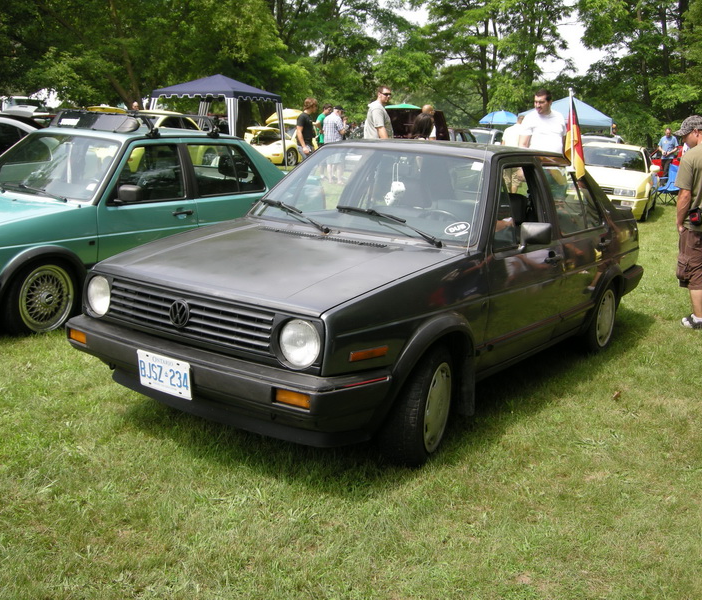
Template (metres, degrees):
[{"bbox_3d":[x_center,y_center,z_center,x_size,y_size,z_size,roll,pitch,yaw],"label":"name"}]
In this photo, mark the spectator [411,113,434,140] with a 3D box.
[{"bbox_3d":[1.012,-1.903,12.158,0.460,1.620,0.360,6,12,19],"label":"spectator"}]

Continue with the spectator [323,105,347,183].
[{"bbox_3d":[-0.370,-3.603,19.271,0.520,1.750,0.420,12,15,41],"label":"spectator"}]

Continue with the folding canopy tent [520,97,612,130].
[{"bbox_3d":[7.331,-5.761,28.742,3.050,2.660,3.050,5,13,13],"label":"folding canopy tent"}]

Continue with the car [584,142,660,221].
[{"bbox_3d":[4.700,-2.200,15.200,1.680,1.310,4.050,7,13,22],"label":"car"}]

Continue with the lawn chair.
[{"bbox_3d":[7.053,-2.561,18.388,0.620,0.900,0.820,-8,15,-41],"label":"lawn chair"}]

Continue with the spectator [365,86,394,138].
[{"bbox_3d":[0.362,-2.103,11.880,0.400,1.850,0.550,4,11,6],"label":"spectator"}]

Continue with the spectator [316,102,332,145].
[{"bbox_3d":[-0.622,-3.747,20.067,0.380,1.780,0.520,9,14,29],"label":"spectator"}]

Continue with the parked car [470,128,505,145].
[{"bbox_3d":[5.316,-5.970,32.749,1.760,1.530,4.400,8,13,27],"label":"parked car"}]

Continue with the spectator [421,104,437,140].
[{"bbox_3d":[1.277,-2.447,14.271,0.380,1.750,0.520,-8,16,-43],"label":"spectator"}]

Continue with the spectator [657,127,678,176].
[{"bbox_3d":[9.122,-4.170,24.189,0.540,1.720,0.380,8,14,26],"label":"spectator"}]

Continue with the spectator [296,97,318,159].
[{"bbox_3d":[-0.792,-2.667,14.982,0.420,1.810,0.550,7,13,21],"label":"spectator"}]

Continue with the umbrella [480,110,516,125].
[{"bbox_3d":[6.464,-7.073,36.224,1.900,2.300,1.900,2,11,0],"label":"umbrella"}]

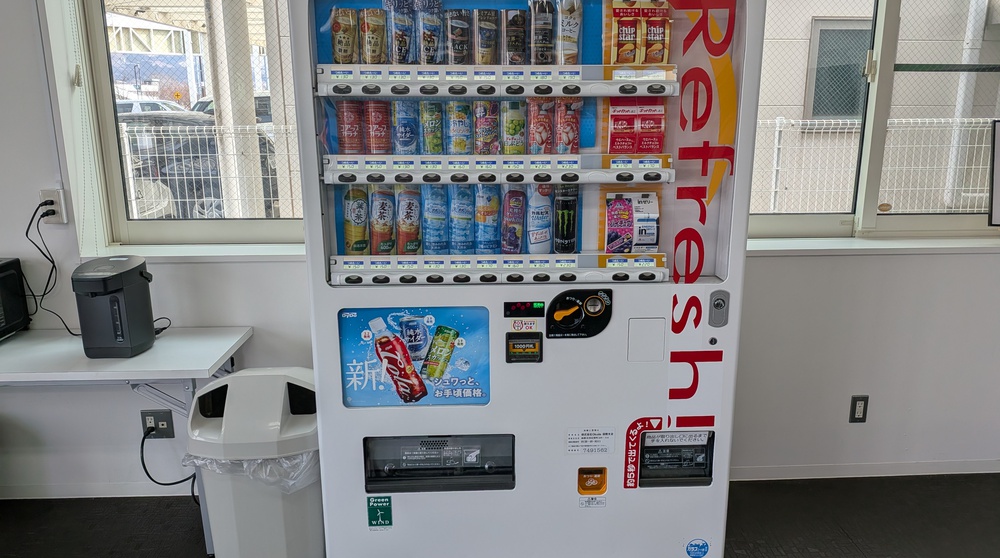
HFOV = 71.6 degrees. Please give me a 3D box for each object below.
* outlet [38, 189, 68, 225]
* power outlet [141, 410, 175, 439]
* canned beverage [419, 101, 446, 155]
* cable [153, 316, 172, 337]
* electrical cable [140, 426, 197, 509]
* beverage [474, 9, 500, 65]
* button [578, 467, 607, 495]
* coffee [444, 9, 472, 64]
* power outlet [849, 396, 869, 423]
[{"bbox_3d":[-1.566,-0.255,2.442,0.073,0.119,0.024,-1,13,-2],"label":"outlet"},{"bbox_3d":[-1.315,0.558,2.668,0.116,0.120,0.012,-1,13,-2],"label":"power outlet"},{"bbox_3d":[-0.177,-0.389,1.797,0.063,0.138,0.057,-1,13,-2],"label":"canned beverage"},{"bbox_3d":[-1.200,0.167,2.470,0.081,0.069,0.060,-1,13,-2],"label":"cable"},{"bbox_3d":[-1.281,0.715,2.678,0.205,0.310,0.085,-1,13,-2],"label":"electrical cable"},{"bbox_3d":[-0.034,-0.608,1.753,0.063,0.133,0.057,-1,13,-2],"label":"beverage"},{"bbox_3d":[0.264,0.576,1.981,0.081,0.089,0.022,-1,13,-2],"label":"button"},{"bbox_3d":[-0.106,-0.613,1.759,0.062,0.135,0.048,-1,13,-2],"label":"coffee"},{"bbox_3d":[1.452,0.528,2.795,0.070,0.120,0.011,-1,13,-2],"label":"power outlet"}]

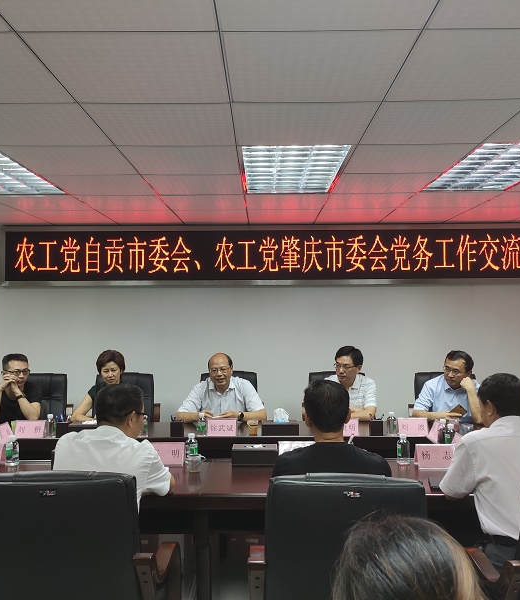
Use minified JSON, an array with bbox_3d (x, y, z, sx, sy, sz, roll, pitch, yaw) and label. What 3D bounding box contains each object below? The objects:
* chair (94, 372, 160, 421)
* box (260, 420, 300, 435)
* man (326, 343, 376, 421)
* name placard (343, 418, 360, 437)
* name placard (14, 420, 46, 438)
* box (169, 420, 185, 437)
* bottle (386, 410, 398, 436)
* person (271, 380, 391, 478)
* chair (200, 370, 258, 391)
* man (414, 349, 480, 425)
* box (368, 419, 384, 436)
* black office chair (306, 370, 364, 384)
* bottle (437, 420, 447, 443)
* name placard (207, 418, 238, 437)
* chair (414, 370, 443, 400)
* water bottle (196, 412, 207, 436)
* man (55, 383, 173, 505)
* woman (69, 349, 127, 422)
[{"bbox_3d":[-1.107,1.133,4.779,0.620,1.060,0.660,0,-1,0],"label":"chair"},{"bbox_3d":[0.137,0.835,3.919,0.240,0.078,0.135,0,-1,0],"label":"box"},{"bbox_3d":[0.670,1.017,4.605,0.480,1.310,0.700,-1,-1,7],"label":"man"},{"bbox_3d":[0.574,0.870,4.127,0.200,0.114,0.085,0,-1,0],"label":"name placard"},{"bbox_3d":[-1.474,0.826,3.889,0.200,0.112,0.085,0,-1,-2],"label":"name placard"},{"bbox_3d":[-0.532,0.829,3.873,0.080,0.095,0.080,0,-1,0],"label":"box"},{"bbox_3d":[0.905,0.845,4.111,0.065,0.160,0.065,0,-1,0],"label":"bottle"},{"bbox_3d":[0.280,0.969,2.437,0.500,1.310,0.700,0,-1,2],"label":"person"},{"bbox_3d":[-0.259,1.159,4.847,0.620,1.080,0.660,0,-1,0],"label":"chair"},{"bbox_3d":[1.421,1.026,4.473,0.550,1.300,0.760,-1,-1,14],"label":"man"},{"bbox_3d":[0.795,0.873,4.126,0.090,0.105,0.085,0,-1,0],"label":"box"},{"bbox_3d":[0.666,1.153,4.841,0.620,1.080,0.660,0,-1,0],"label":"black office chair"},{"bbox_3d":[1.149,0.831,3.768,0.062,0.158,0.062,0,-1,0],"label":"bottle"},{"bbox_3d":[-0.255,0.876,4.155,0.200,0.114,0.085,0,-1,0],"label":"name placard"},{"bbox_3d":[1.542,1.142,4.769,0.620,1.080,0.660,0,-1,0],"label":"chair"},{"bbox_3d":[-0.392,0.847,4.063,0.062,0.158,0.062,0,-1,0],"label":"water bottle"},{"bbox_3d":[-0.600,0.989,2.491,0.500,1.285,0.760,0,-1,5],"label":"man"},{"bbox_3d":[-1.122,1.042,4.501,0.500,1.300,0.740,0,-1,0],"label":"woman"}]

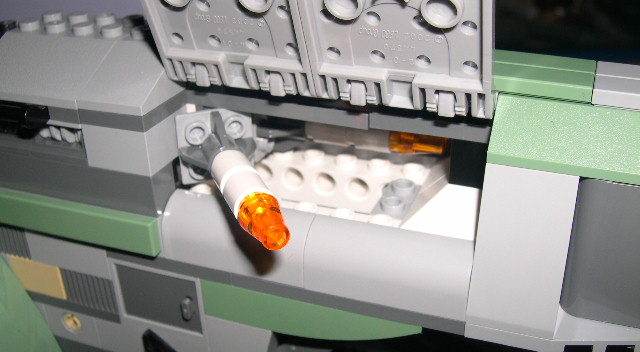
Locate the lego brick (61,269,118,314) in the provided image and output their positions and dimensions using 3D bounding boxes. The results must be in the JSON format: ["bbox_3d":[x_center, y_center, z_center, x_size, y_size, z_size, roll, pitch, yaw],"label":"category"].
[{"bbox_3d":[-0.053,0.025,0.170,0.016,0.010,0.008,9,29,20],"label":"lego brick"}]

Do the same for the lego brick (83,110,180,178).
[{"bbox_3d":[-0.039,-0.009,0.148,0.016,0.010,0.016,9,29,19],"label":"lego brick"}]

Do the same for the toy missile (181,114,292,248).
[{"bbox_3d":[-0.014,0.002,0.125,0.016,0.016,0.038,-12,29,-19],"label":"toy missile"}]

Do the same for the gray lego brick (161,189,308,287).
[{"bbox_3d":[-0.015,0.011,0.150,0.032,0.013,0.016,9,29,20],"label":"gray lego brick"}]

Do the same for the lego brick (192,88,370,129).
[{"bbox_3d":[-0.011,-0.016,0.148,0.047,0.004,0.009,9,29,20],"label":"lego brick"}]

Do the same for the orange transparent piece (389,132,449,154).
[{"bbox_3d":[0.020,-0.008,0.145,0.011,0.008,0.008,9,29,20],"label":"orange transparent piece"}]

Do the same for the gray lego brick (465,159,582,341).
[{"bbox_3d":[0.036,0.012,0.125,0.016,0.029,0.015,9,29,19],"label":"gray lego brick"}]

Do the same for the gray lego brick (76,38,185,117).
[{"bbox_3d":[-0.037,-0.022,0.145,0.016,0.010,0.024,9,29,19],"label":"gray lego brick"}]

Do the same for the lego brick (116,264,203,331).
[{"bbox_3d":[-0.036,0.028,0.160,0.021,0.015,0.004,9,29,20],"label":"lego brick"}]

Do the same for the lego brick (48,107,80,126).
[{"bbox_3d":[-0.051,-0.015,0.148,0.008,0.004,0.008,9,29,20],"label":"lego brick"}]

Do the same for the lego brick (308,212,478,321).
[{"bbox_3d":[0.013,0.017,0.134,0.032,0.013,0.009,9,29,19],"label":"lego brick"}]

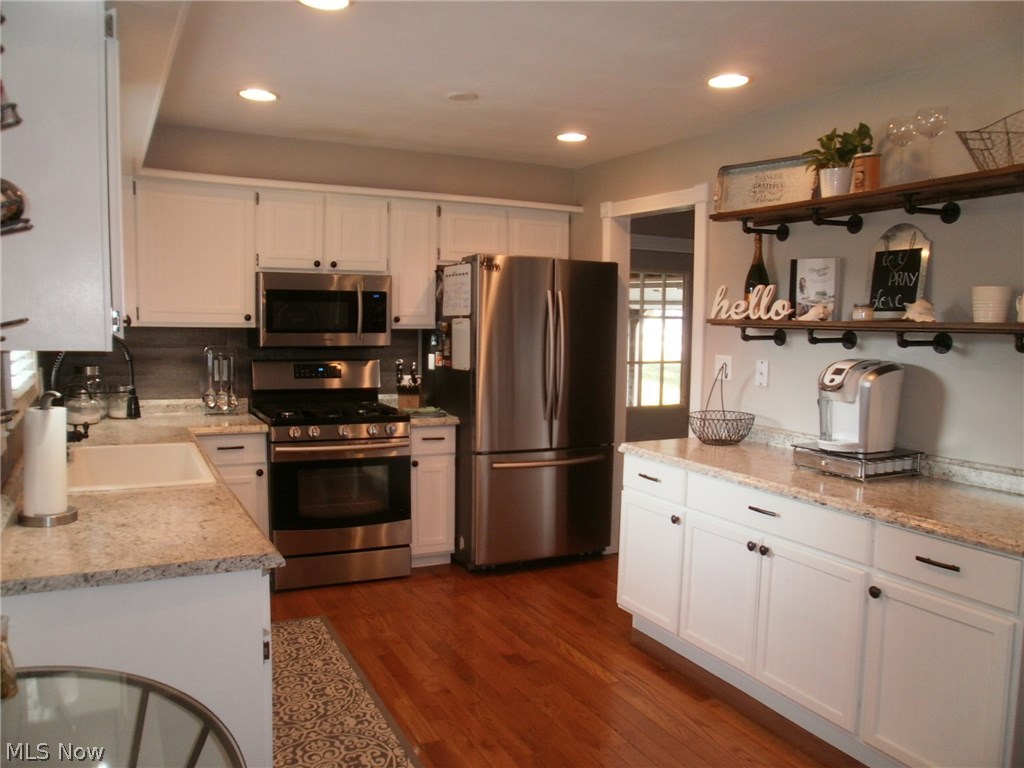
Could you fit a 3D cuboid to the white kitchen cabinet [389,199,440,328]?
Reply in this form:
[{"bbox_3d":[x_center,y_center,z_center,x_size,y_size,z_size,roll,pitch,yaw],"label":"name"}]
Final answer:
[{"bbox_3d":[-0.656,-0.730,4.808,0.310,0.768,0.319,-1,5,-22],"label":"white kitchen cabinet"}]

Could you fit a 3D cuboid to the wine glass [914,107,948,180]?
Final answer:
[{"bbox_3d":[1.492,-0.845,2.741,0.115,0.276,0.115,-1,5,-27],"label":"wine glass"}]

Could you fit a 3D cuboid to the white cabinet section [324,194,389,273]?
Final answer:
[{"bbox_3d":[-0.969,-0.877,4.614,0.382,0.447,0.330,-2,5,-27],"label":"white cabinet section"}]

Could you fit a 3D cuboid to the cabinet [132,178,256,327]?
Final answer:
[{"bbox_3d":[-1.785,-0.706,4.346,0.627,0.768,0.319,-1,5,-22],"label":"cabinet"}]

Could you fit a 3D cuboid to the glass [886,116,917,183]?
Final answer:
[{"bbox_3d":[1.397,-0.823,2.756,0.115,0.260,0.115,-2,6,-29],"label":"glass"}]

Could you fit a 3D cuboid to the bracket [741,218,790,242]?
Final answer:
[{"bbox_3d":[1.137,-0.698,3.496,0.266,0.085,0.081,-1,5,-27],"label":"bracket"}]

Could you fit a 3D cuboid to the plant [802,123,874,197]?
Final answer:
[{"bbox_3d":[1.321,-0.896,3.110,0.232,0.313,0.261,-1,5,-27],"label":"plant"}]

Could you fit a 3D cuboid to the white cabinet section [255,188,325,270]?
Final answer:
[{"bbox_3d":[-1.306,-0.865,4.440,0.378,0.452,0.330,-2,5,-27],"label":"white cabinet section"}]

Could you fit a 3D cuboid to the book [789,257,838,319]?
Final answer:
[{"bbox_3d":[1.258,-0.391,3.222,0.035,0.254,0.205,2,3,-44],"label":"book"}]

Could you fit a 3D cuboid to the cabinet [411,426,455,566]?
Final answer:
[{"bbox_3d":[-0.592,0.642,4.745,0.311,0.859,0.601,-1,5,-24],"label":"cabinet"}]

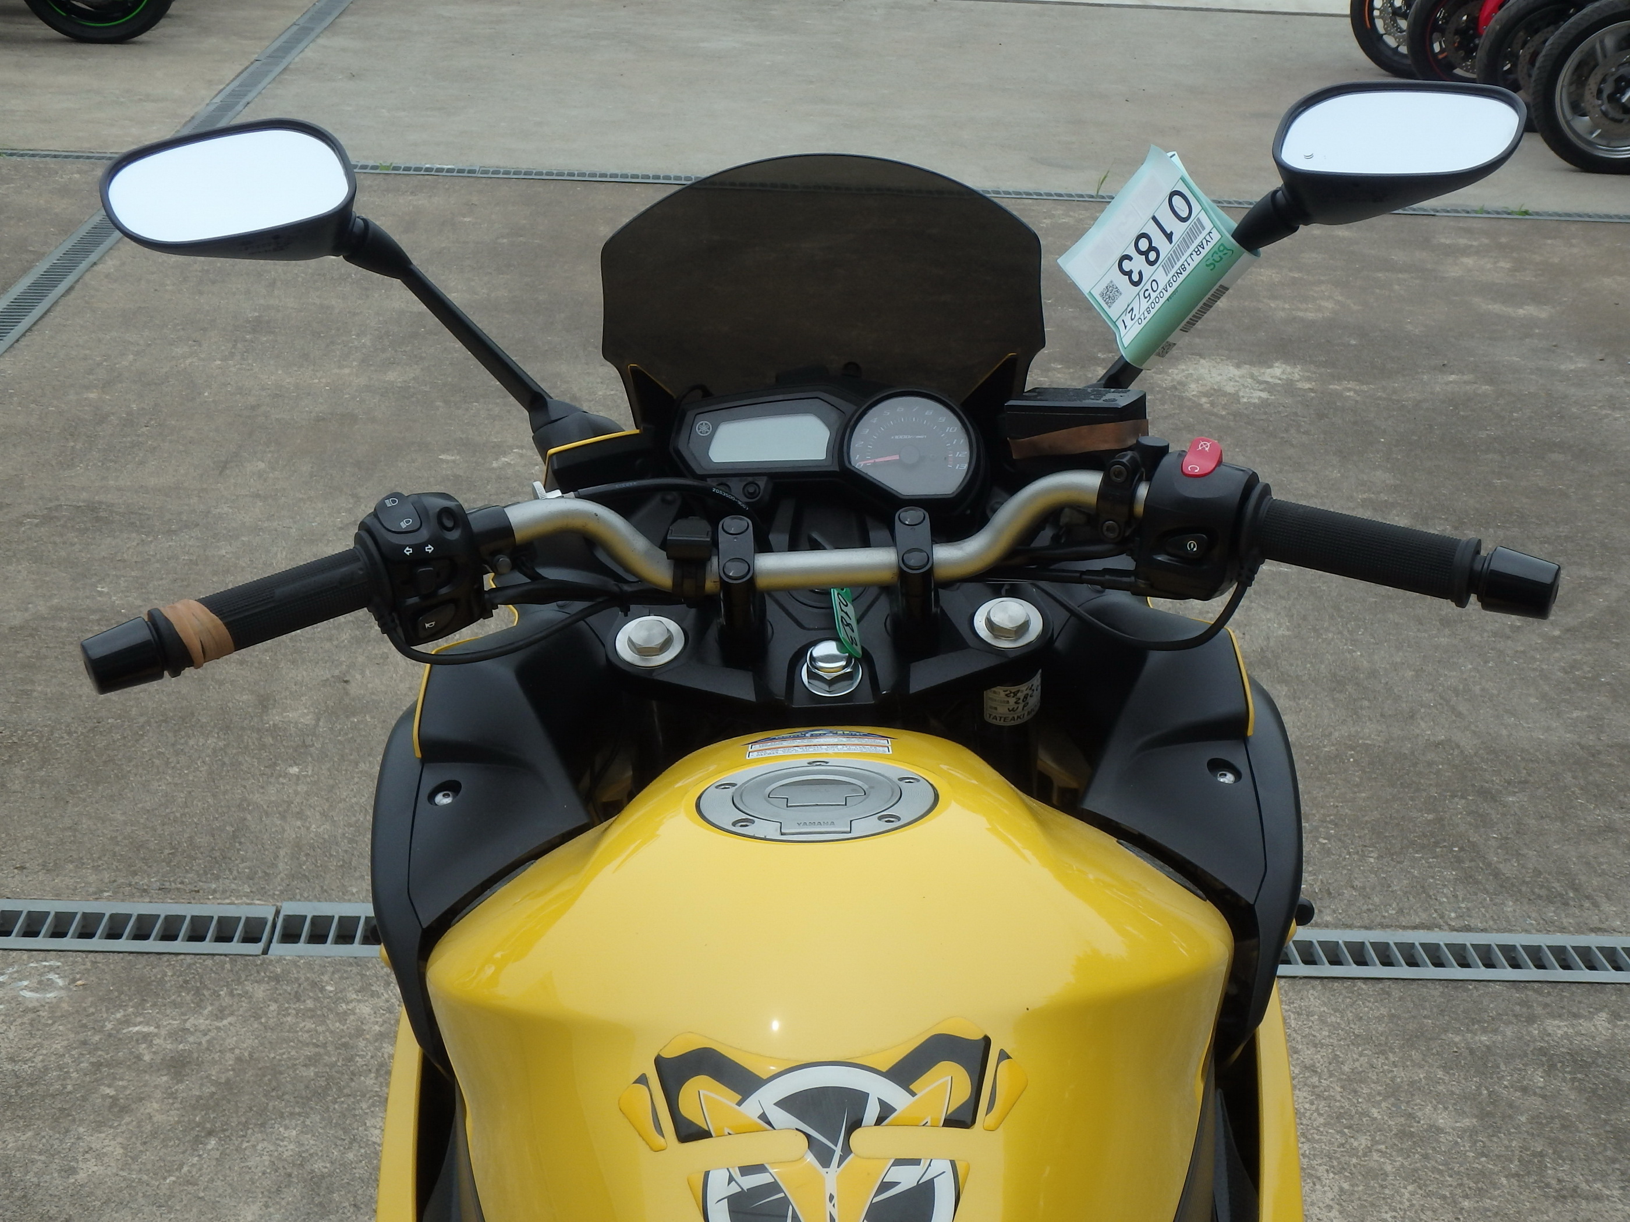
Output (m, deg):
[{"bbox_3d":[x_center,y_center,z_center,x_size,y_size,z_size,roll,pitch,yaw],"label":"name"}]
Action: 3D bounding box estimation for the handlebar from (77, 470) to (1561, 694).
[{"bbox_3d":[0.003,-0.027,1.256,0.765,0.095,0.166,-3,22,0],"label":"handlebar"}]

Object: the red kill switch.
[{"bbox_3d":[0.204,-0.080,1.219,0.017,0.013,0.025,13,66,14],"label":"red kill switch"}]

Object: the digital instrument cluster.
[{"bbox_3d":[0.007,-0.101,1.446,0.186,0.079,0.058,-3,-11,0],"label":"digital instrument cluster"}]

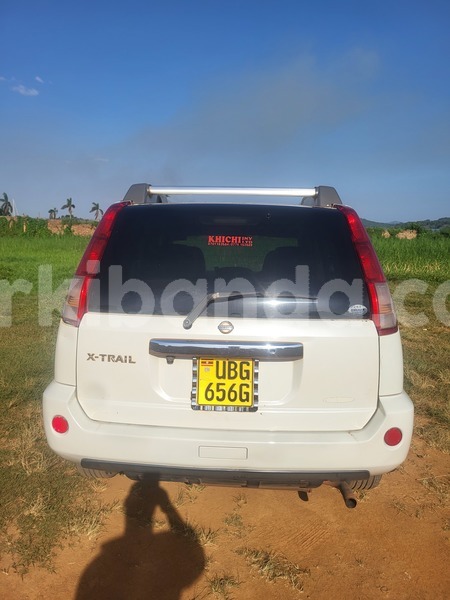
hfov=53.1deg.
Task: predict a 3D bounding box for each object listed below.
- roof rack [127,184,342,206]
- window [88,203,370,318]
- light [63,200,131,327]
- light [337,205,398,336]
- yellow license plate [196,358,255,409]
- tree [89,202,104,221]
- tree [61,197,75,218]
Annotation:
[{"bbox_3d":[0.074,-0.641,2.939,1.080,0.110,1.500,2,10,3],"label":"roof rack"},{"bbox_3d":[0.021,-0.183,1.977,1.160,0.530,0.110,1,-16,2],"label":"window"},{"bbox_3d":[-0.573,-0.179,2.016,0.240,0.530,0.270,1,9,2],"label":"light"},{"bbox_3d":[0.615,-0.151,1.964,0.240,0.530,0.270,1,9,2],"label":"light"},{"bbox_3d":[0.002,0.354,1.920,0.245,0.215,0.020,2,2,3],"label":"yellow license plate"},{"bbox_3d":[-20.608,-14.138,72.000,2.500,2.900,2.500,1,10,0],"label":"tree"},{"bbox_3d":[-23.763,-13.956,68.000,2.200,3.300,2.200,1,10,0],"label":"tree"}]

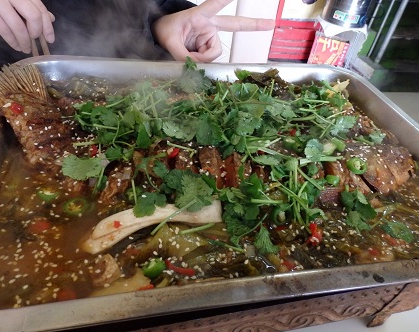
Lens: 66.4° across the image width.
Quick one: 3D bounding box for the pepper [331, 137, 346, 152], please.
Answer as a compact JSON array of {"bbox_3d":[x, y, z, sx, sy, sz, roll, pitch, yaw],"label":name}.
[{"bbox_3d":[0.129,-0.021,0.320,0.013,0.007,0.013,23,22,-30],"label":"pepper"}]

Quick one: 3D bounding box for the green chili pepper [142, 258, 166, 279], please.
[{"bbox_3d":[-0.036,0.068,0.211,0.014,0.007,0.014,-18,18,3],"label":"green chili pepper"}]

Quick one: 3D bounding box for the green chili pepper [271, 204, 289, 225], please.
[{"bbox_3d":[0.057,0.039,0.258,0.015,0.006,0.015,-4,73,-10],"label":"green chili pepper"}]

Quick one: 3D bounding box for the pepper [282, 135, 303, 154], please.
[{"bbox_3d":[0.081,-0.021,0.310,0.018,0.010,0.012,26,43,19],"label":"pepper"}]

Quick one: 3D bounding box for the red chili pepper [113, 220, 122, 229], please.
[{"bbox_3d":[-0.065,0.041,0.225,0.006,0.002,0.006,-2,42,-12],"label":"red chili pepper"}]

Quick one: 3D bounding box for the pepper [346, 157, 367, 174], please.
[{"bbox_3d":[0.136,0.000,0.296,0.016,0.006,0.016,-2,69,6],"label":"pepper"}]

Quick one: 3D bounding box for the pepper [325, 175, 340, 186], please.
[{"bbox_3d":[0.109,0.013,0.282,0.012,0.006,0.012,-2,42,-12],"label":"pepper"}]

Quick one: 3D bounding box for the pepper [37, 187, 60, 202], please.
[{"bbox_3d":[-0.128,0.023,0.254,0.017,0.005,0.017,-2,42,-12],"label":"pepper"}]

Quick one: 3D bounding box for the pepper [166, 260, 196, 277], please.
[{"bbox_3d":[-0.019,0.069,0.214,0.020,0.004,0.006,11,40,3],"label":"pepper"}]

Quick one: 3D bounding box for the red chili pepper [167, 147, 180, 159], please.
[{"bbox_3d":[-0.031,-0.012,0.280,0.011,0.005,0.009,-2,42,-12],"label":"red chili pepper"}]

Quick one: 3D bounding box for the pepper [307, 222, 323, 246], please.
[{"bbox_3d":[0.082,0.054,0.250,0.009,0.007,0.016,14,41,6],"label":"pepper"}]

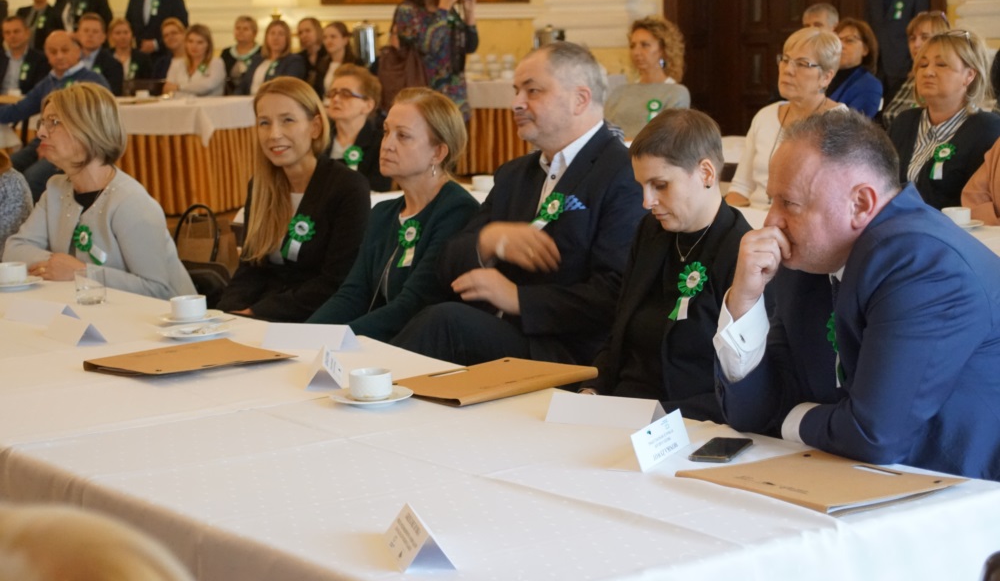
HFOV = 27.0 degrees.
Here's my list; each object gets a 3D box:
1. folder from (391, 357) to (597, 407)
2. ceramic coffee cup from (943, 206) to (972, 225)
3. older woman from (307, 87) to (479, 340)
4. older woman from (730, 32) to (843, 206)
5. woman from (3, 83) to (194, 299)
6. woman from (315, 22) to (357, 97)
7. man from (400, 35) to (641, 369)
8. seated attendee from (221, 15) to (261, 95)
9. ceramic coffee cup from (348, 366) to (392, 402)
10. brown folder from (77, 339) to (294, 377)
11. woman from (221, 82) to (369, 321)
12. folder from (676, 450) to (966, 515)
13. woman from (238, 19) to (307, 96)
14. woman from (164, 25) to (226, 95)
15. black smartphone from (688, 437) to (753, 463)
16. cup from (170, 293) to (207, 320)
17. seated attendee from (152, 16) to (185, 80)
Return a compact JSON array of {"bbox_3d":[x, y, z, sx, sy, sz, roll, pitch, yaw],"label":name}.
[{"bbox_3d":[-0.030,0.169,4.050,0.330,0.020,0.268,-8,11,-37],"label":"folder"},{"bbox_3d":[1.358,-0.222,6.200,0.086,0.049,0.093,-1,9,0],"label":"ceramic coffee cup"},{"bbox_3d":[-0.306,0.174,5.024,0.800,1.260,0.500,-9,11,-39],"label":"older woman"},{"bbox_3d":[0.944,-0.185,6.966,0.500,1.310,0.800,7,12,44],"label":"older woman"},{"bbox_3d":[-1.232,0.053,5.948,0.520,1.260,0.800,7,12,44],"label":"woman"},{"bbox_3d":[-1.199,-1.256,14.468,0.480,1.220,0.750,4,11,33],"label":"woman"},{"bbox_3d":[0.061,0.122,4.836,0.820,1.367,0.570,-9,11,-41],"label":"man"},{"bbox_3d":[-1.820,-1.287,14.789,0.500,1.304,0.750,0,9,11],"label":"seated attendee"},{"bbox_3d":[-0.240,0.175,3.865,0.082,0.050,0.088,-1,9,0],"label":"ceramic coffee cup"},{"bbox_3d":[-0.639,0.145,4.322,0.330,0.020,0.268,-8,11,-38],"label":"brown folder"},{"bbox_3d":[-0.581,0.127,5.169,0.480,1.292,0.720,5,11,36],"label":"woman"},{"bbox_3d":[0.491,0.287,3.186,0.272,0.015,0.330,-7,10,-35],"label":"folder"},{"bbox_3d":[-1.566,-1.177,14.106,0.500,1.276,0.750,2,9,20],"label":"woman"},{"bbox_3d":[-2.057,-1.155,14.077,0.520,1.266,0.750,-1,9,5],"label":"woman"},{"bbox_3d":[0.374,0.268,3.507,0.068,0.008,0.144,2,10,22],"label":"black smartphone"},{"bbox_3d":[-0.728,0.041,4.880,0.086,0.049,0.093,-1,9,0],"label":"cup"},{"bbox_3d":[-2.345,-1.262,14.559,0.480,1.260,0.750,2,9,20],"label":"seated attendee"}]

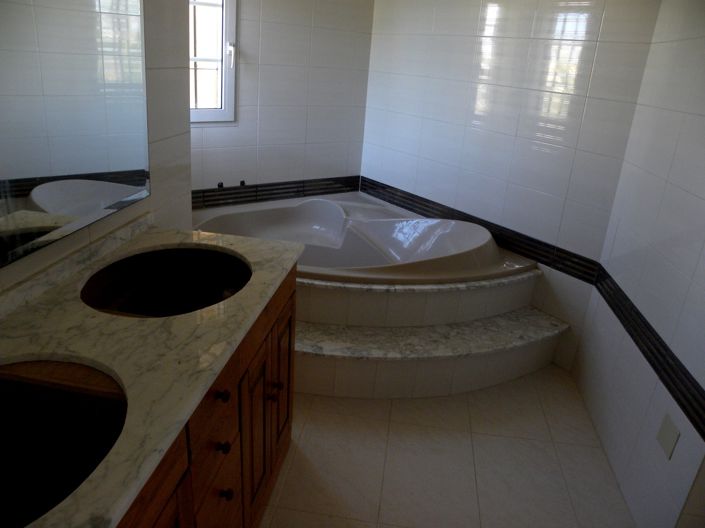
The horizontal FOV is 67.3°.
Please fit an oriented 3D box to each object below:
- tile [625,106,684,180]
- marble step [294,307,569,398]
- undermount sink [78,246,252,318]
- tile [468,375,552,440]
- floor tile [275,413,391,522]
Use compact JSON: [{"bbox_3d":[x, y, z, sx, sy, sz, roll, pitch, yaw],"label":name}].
[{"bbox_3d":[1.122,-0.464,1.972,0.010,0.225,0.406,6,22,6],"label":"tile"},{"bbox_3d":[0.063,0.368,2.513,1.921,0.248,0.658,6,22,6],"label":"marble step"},{"bbox_3d":[-0.507,0.106,1.520,0.428,0.160,0.524,6,22,6],"label":"undermount sink"},{"bbox_3d":[0.679,0.609,2.368,0.328,0.010,0.512,6,22,6],"label":"tile"},{"bbox_3d":[-0.046,0.725,1.957,0.332,0.010,0.517,6,22,6],"label":"floor tile"}]

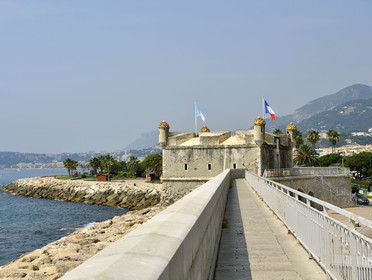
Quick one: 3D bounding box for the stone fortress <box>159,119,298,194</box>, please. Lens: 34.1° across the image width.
[{"bbox_3d":[6.717,2.832,92.975,16.220,11.180,14.400,-1,-3,28],"label":"stone fortress"}]

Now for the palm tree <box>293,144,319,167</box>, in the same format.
[{"bbox_3d":[25.734,5.960,129.863,5.800,10.000,5.800,0,-3,0],"label":"palm tree"}]

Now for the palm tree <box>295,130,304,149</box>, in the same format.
[{"bbox_3d":[28.236,4.635,151.944,3.500,13.800,3.500,0,-3,0],"label":"palm tree"}]

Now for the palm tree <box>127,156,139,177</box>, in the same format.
[{"bbox_3d":[-20.457,10.392,231.767,4.500,8.170,4.500,0,-3,0],"label":"palm tree"}]

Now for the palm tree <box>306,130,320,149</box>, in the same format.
[{"bbox_3d":[32.002,4.572,151.947,3.500,13.930,3.500,0,-3,0],"label":"palm tree"}]

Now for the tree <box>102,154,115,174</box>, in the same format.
[{"bbox_3d":[-28.251,9.719,221.787,4.600,8.830,4.600,0,-3,0],"label":"tree"}]

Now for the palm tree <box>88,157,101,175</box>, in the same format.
[{"bbox_3d":[-36.294,10.908,241.754,4.600,8.030,4.600,0,-3,0],"label":"palm tree"}]

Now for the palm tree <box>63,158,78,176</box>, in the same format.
[{"bbox_3d":[-47.237,11.370,244.737,4.400,7.570,4.400,0,-3,0],"label":"palm tree"}]

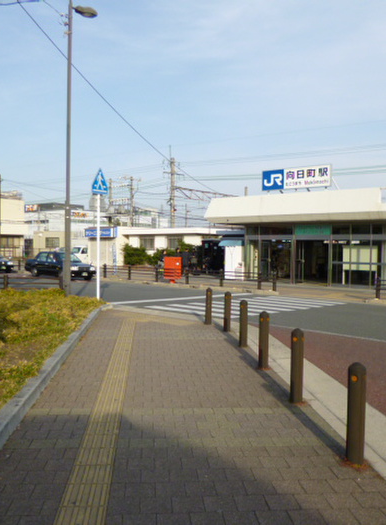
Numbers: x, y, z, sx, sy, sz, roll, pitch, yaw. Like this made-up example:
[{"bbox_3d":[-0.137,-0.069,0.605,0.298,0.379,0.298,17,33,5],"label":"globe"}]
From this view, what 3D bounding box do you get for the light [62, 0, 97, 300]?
[{"bbox_3d":[-3.310,-3.260,14.420,1.000,9.000,0.320,0,2,-38],"label":"light"}]

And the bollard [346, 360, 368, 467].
[{"bbox_3d":[1.290,1.175,3.820,0.140,0.780,0.140,1,1,0],"label":"bollard"}]

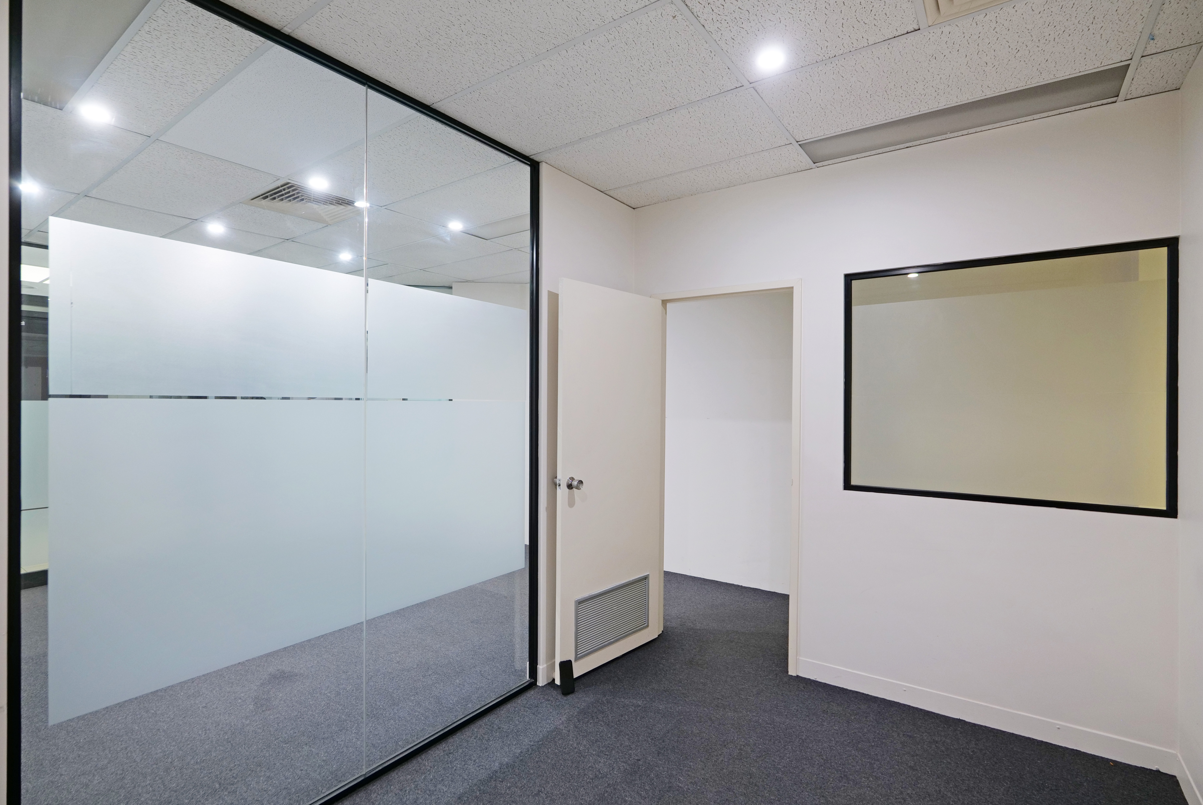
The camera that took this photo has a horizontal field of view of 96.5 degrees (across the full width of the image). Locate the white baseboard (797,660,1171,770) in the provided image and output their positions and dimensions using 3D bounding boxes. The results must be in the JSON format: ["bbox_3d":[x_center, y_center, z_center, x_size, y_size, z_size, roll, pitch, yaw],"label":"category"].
[{"bbox_3d":[1.656,1.420,2.491,1.438,0.095,0.016,0,0,33],"label":"white baseboard"}]

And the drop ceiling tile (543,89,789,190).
[{"bbox_3d":[0.265,-1.257,2.675,1.151,0.020,0.566,0,0,35],"label":"drop ceiling tile"}]

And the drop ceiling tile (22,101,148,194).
[{"bbox_3d":[-2.839,-1.274,2.683,1.247,0.020,0.581,0,0,35],"label":"drop ceiling tile"}]

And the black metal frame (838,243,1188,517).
[{"bbox_3d":[1.757,-0.100,2.431,1.174,1.076,0.040,0,0,33],"label":"black metal frame"}]

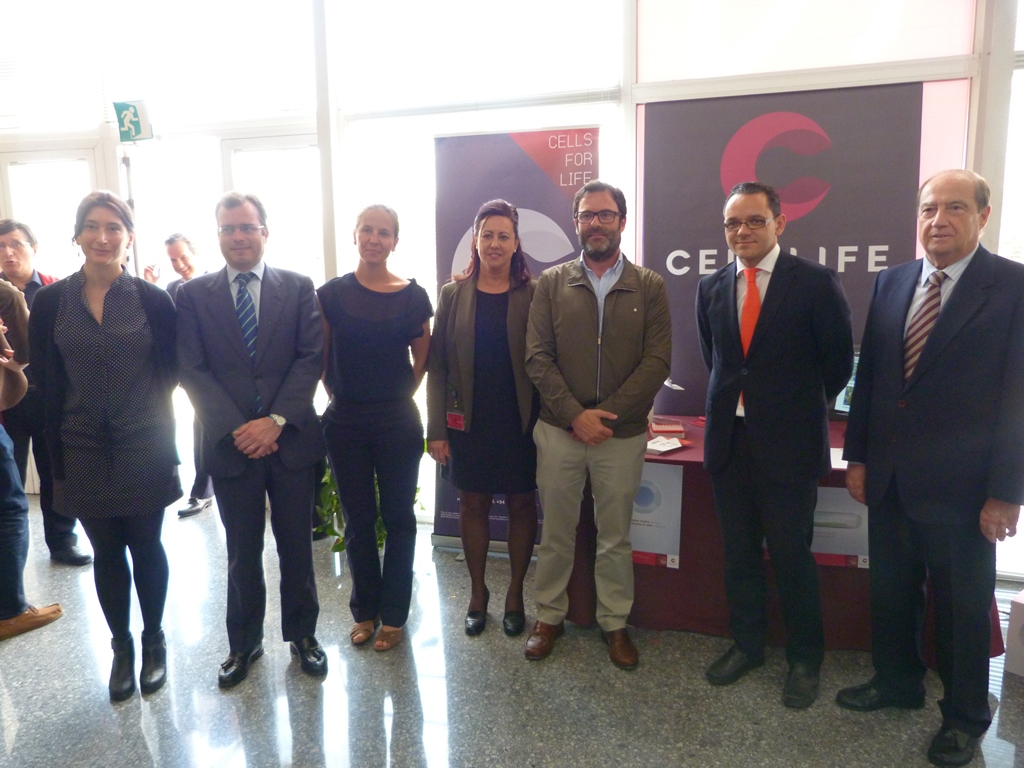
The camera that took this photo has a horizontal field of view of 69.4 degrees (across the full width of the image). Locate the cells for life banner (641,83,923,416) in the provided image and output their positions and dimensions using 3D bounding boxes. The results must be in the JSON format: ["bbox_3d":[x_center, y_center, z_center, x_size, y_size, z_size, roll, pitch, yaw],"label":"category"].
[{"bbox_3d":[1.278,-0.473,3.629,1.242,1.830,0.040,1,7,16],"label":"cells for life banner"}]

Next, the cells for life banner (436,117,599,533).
[{"bbox_3d":[0.031,-0.176,3.771,0.853,2.149,0.160,1,7,16],"label":"cells for life banner"}]

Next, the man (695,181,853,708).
[{"bbox_3d":[0.879,0.194,2.487,0.520,1.698,0.370,5,9,39],"label":"man"}]

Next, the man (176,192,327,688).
[{"bbox_3d":[-0.918,0.197,2.645,0.560,1.716,0.360,-3,7,-15],"label":"man"}]

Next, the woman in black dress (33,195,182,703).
[{"bbox_3d":[-1.384,0.216,2.555,0.510,1.716,0.350,-3,7,-18],"label":"woman in black dress"}]

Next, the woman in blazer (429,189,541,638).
[{"bbox_3d":[-0.099,0.140,2.975,0.470,1.720,0.340,0,7,7],"label":"woman in blazer"}]

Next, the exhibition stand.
[{"bbox_3d":[1.060,0.595,3.231,1.523,0.715,1.040,1,7,16],"label":"exhibition stand"}]

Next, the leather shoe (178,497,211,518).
[{"bbox_3d":[-2.013,0.772,4.751,0.100,0.100,0.290,2,8,21],"label":"leather shoe"}]

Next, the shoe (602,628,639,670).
[{"bbox_3d":[0.403,0.962,2.813,0.105,0.110,0.290,-2,7,-7],"label":"shoe"}]

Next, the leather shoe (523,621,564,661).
[{"bbox_3d":[0.142,0.959,2.877,0.105,0.110,0.290,3,8,27],"label":"leather shoe"}]

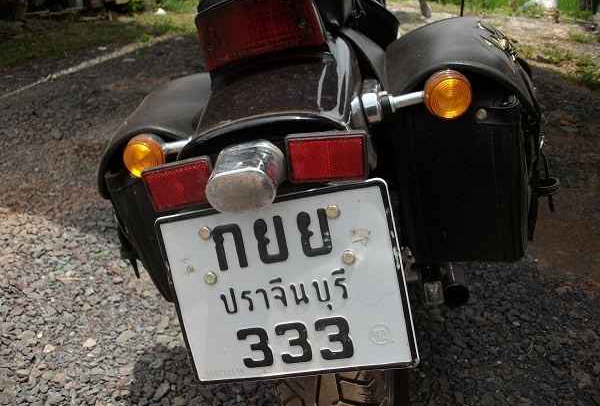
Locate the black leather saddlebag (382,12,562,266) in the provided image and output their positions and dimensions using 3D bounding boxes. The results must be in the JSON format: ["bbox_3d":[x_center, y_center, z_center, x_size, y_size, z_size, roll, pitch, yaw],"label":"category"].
[{"bbox_3d":[0.227,-0.116,0.807,0.160,0.262,0.330,-5,26,13],"label":"black leather saddlebag"}]

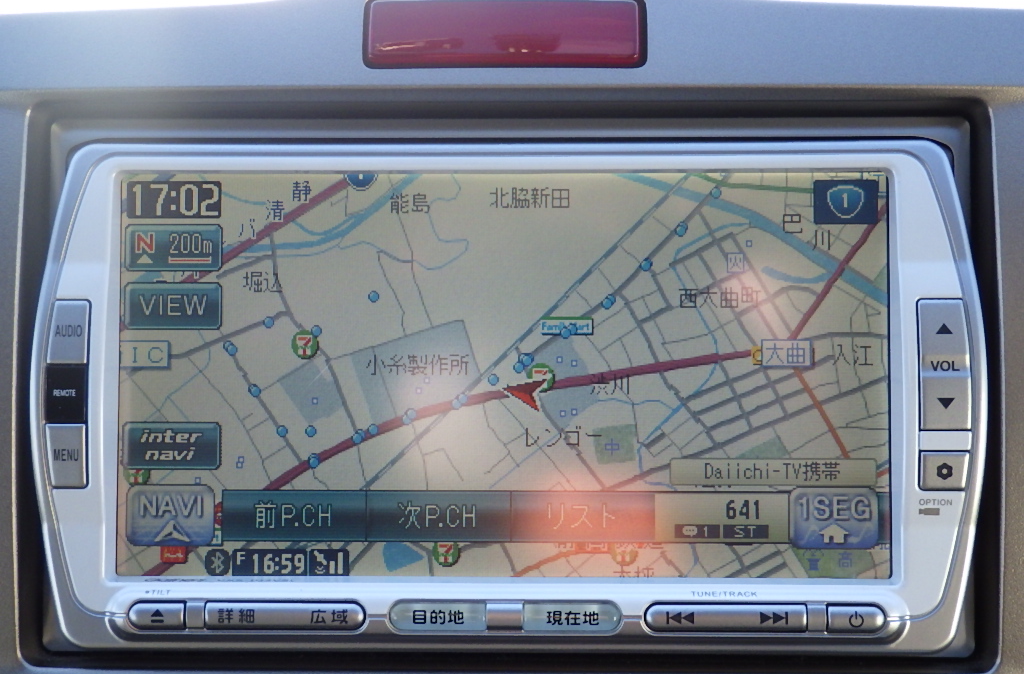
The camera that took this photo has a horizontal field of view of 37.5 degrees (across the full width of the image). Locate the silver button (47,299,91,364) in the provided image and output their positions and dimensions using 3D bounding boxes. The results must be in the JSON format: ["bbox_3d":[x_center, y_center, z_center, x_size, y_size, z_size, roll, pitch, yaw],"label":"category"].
[{"bbox_3d":[-0.090,-0.001,0.304,0.008,0.013,0.004,0,-3,1],"label":"silver button"}]

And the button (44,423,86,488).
[{"bbox_3d":[-0.090,0.024,0.304,0.008,0.013,0.004,0,-3,1],"label":"button"}]

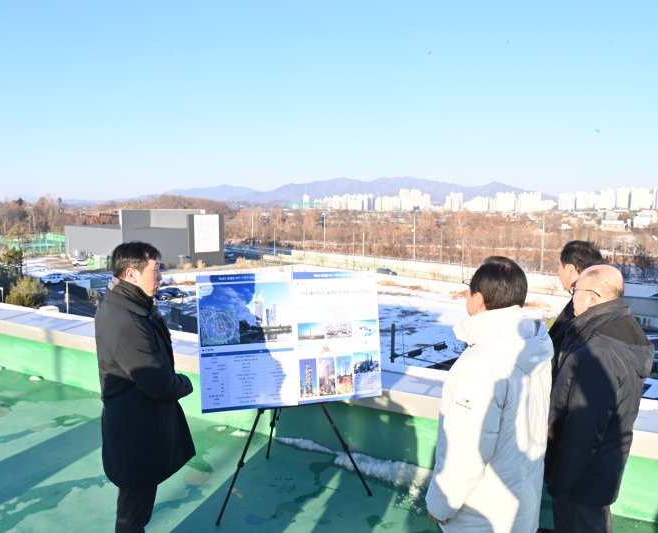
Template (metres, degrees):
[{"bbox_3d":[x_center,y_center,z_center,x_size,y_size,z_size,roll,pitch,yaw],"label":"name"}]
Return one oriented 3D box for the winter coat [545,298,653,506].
[{"bbox_3d":[1.170,0.550,2.340,0.440,0.830,0.540,5,8,40],"label":"winter coat"}]

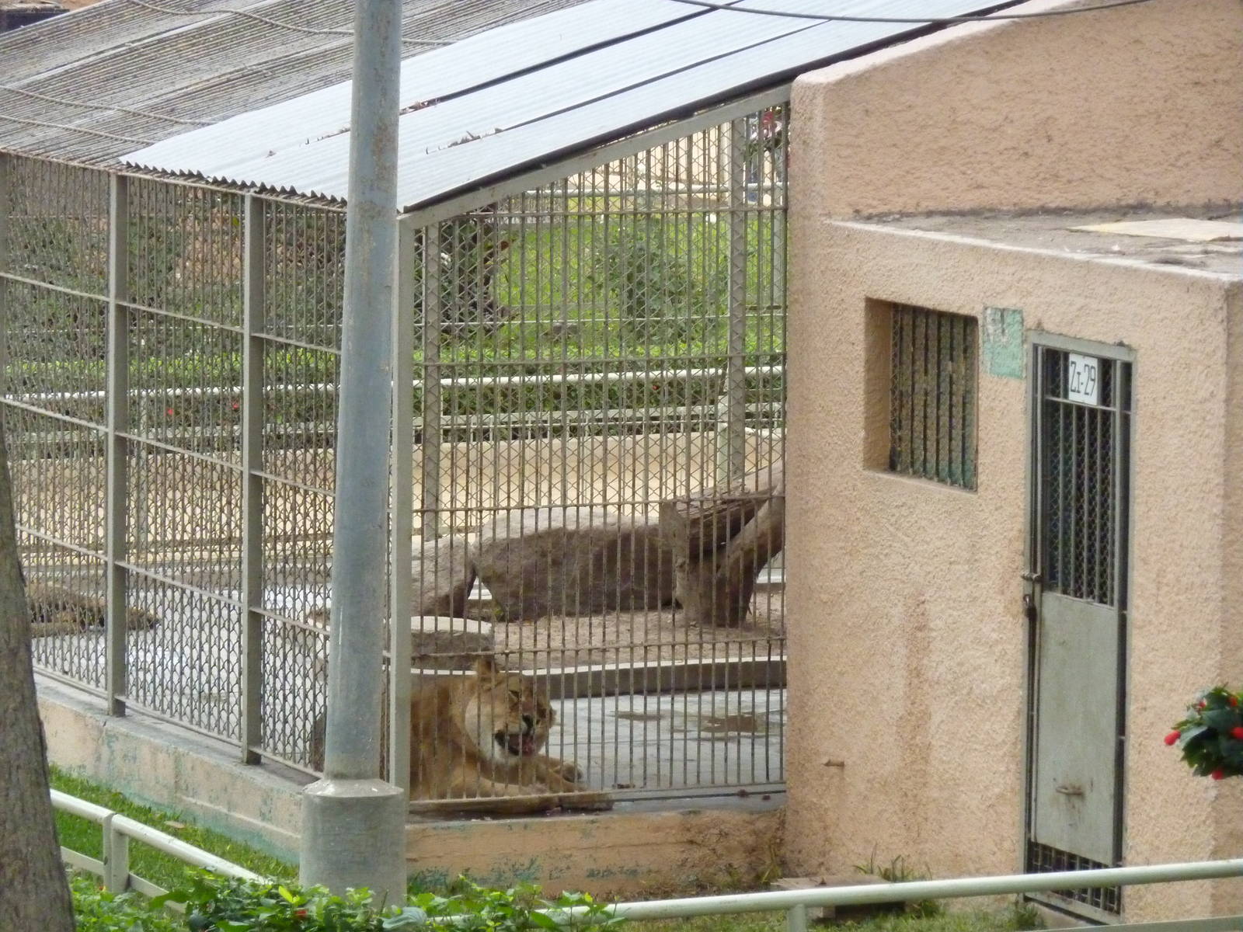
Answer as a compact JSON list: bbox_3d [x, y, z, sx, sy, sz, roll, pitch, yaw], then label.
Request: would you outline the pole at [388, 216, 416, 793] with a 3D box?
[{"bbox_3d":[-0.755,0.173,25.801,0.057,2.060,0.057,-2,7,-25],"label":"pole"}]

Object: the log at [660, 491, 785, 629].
[{"bbox_3d":[0.472,0.378,30.401,0.667,0.566,0.586,1,6,6],"label":"log"}]

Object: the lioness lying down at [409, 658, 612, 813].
[{"bbox_3d":[-0.571,0.873,26.503,1.161,0.505,0.525,4,7,31],"label":"lioness lying down"}]

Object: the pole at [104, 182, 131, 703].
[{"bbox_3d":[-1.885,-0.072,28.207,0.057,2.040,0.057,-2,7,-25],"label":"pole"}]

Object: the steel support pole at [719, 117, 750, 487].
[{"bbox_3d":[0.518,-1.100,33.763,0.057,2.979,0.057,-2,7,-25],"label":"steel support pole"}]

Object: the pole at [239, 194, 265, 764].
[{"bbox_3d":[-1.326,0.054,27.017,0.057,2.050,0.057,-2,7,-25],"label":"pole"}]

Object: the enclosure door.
[{"bbox_3d":[1.505,0.524,24.531,0.061,1.889,0.717,-2,7,-25],"label":"enclosure door"}]

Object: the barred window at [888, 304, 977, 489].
[{"bbox_3d":[1.073,-0.245,25.493,0.081,0.596,0.808,-2,7,-25],"label":"barred window"}]

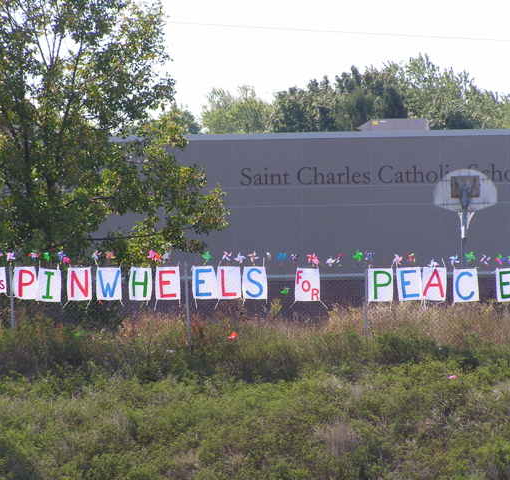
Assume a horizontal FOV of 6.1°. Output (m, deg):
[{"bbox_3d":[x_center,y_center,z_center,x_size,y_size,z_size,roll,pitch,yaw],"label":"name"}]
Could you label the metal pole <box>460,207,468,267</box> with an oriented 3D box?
[{"bbox_3d":[4.430,0.800,101.200,0.112,3.000,0.112,0,0,0],"label":"metal pole"}]

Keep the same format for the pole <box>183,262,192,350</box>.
[{"bbox_3d":[-1.114,1.128,80.000,0.055,1.530,0.055,-3,0,0],"label":"pole"}]

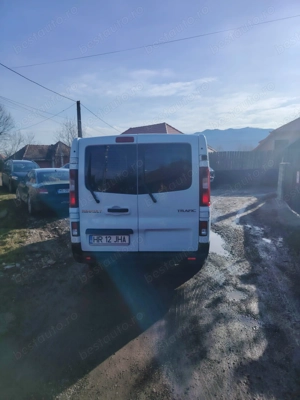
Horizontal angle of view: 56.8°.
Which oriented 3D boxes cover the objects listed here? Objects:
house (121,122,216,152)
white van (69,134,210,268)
[{"bbox_3d":[-0.339,-5.771,32.756,8.000,5.827,13.000,-8,10,-42],"label":"house"},{"bbox_3d":[0.013,-0.229,6.129,1.956,1.970,5.080,0,8,4],"label":"white van"}]

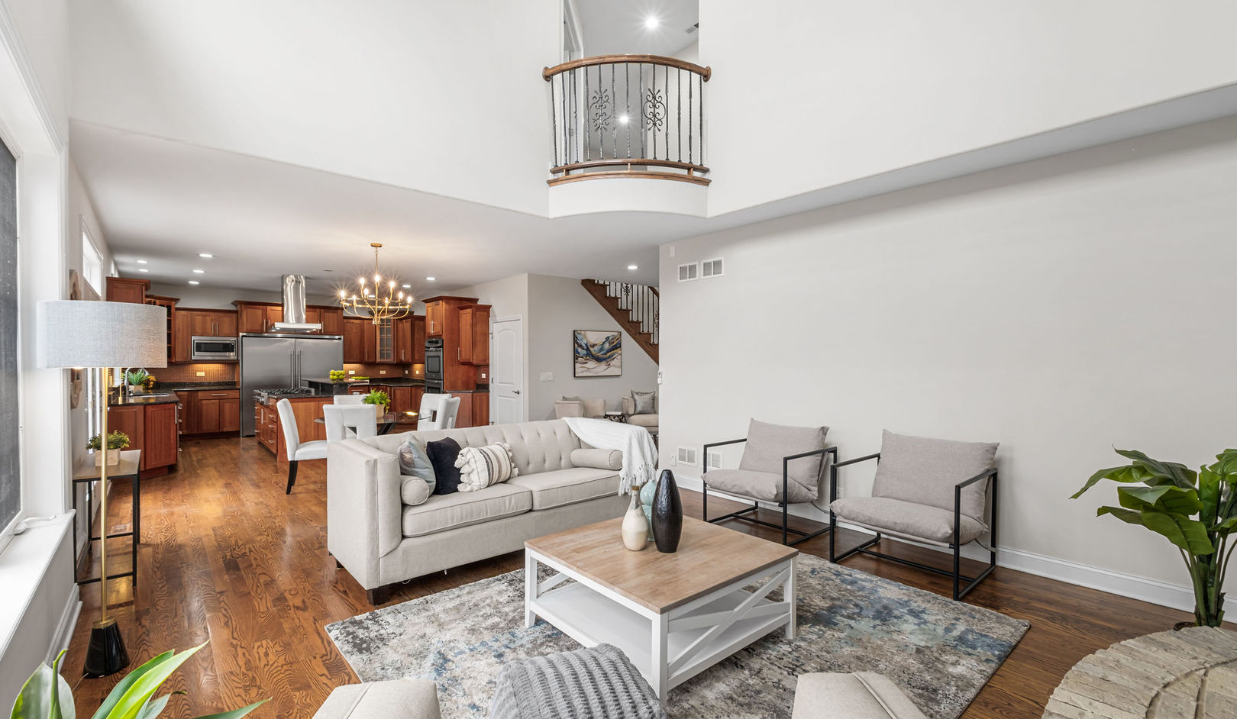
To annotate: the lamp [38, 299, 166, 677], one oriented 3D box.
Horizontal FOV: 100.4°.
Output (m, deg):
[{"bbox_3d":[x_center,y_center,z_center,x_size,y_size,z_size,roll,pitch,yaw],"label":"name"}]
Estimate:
[{"bbox_3d":[-2.400,0.593,2.414,0.425,1.694,0.425,0,0,-45],"label":"lamp"}]

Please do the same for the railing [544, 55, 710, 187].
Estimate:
[{"bbox_3d":[0.078,-2.145,4.640,1.540,1.080,0.310,0,0,0],"label":"railing"}]

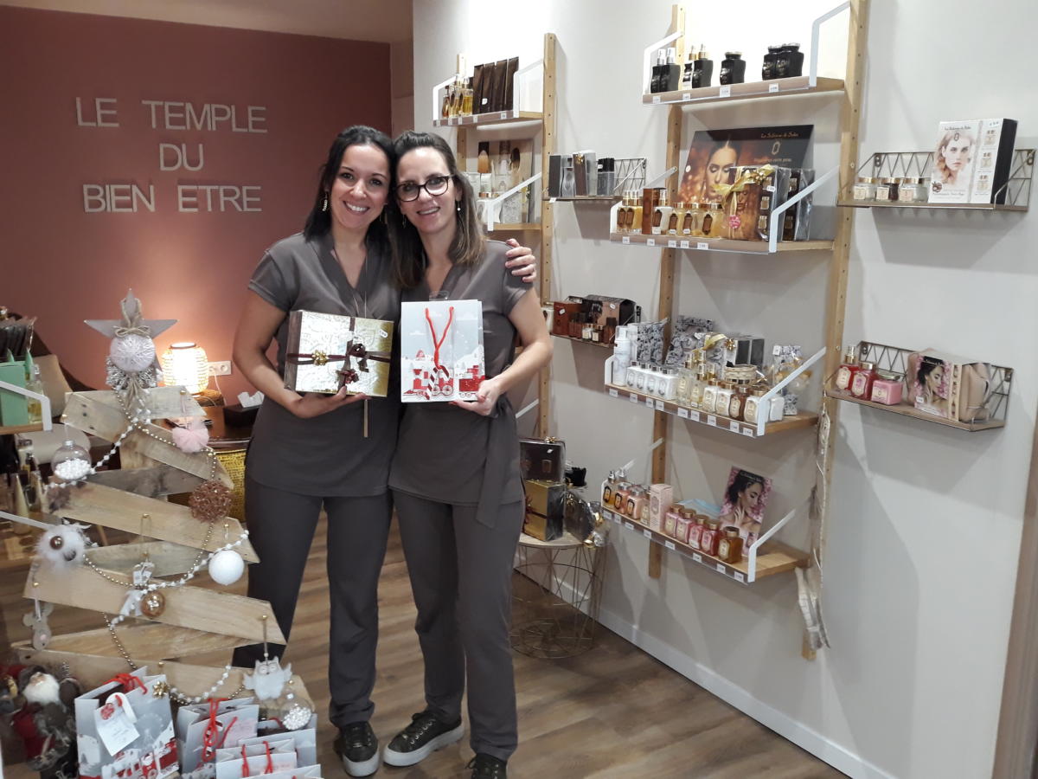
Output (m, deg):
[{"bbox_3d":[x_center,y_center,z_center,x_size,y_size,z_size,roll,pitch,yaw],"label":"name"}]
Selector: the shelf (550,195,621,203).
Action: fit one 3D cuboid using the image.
[{"bbox_3d":[0.241,-0.620,2.644,0.138,0.017,0.357,-9,15,-33],"label":"shelf"}]

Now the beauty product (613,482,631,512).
[{"bbox_3d":[0.349,0.364,2.738,0.044,0.091,0.044,-8,15,-35],"label":"beauty product"}]

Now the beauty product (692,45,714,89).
[{"bbox_3d":[0.499,-0.867,2.187,0.038,0.120,0.037,-7,16,-30],"label":"beauty product"}]

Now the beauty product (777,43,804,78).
[{"bbox_3d":[0.715,-0.868,2.142,0.051,0.082,0.051,-8,15,-35],"label":"beauty product"}]

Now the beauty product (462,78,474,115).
[{"bbox_3d":[-0.214,-1.216,3.373,0.046,0.146,0.044,-8,15,-35],"label":"beauty product"}]

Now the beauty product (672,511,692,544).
[{"bbox_3d":[0.470,0.372,2.231,0.042,0.089,0.042,-8,15,-31],"label":"beauty product"}]

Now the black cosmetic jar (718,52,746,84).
[{"bbox_3d":[0.603,-0.907,2.290,0.051,0.080,0.051,-8,15,-35],"label":"black cosmetic jar"}]

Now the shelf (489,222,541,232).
[{"bbox_3d":[-0.178,-0.689,3.404,0.255,0.024,0.622,-8,15,-35],"label":"shelf"}]

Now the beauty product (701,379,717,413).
[{"bbox_3d":[0.510,0.015,2.091,0.043,0.079,0.043,-8,15,-31],"label":"beauty product"}]

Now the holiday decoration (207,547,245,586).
[{"bbox_3d":[-0.741,0.450,2.050,0.091,0.091,0.091,-4,13,-21],"label":"holiday decoration"}]

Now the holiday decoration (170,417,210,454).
[{"bbox_3d":[-0.720,0.099,1.770,0.084,0.080,0.084,0,13,0],"label":"holiday decoration"}]

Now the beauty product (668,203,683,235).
[{"bbox_3d":[0.466,-0.498,2.374,0.044,0.093,0.044,-8,15,-35],"label":"beauty product"}]

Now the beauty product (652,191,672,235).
[{"bbox_3d":[0.385,-0.473,2.162,0.036,0.118,0.034,-8,15,-31],"label":"beauty product"}]

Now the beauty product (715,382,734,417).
[{"bbox_3d":[0.592,0.029,2.318,0.043,0.094,0.045,-8,15,-35],"label":"beauty product"}]

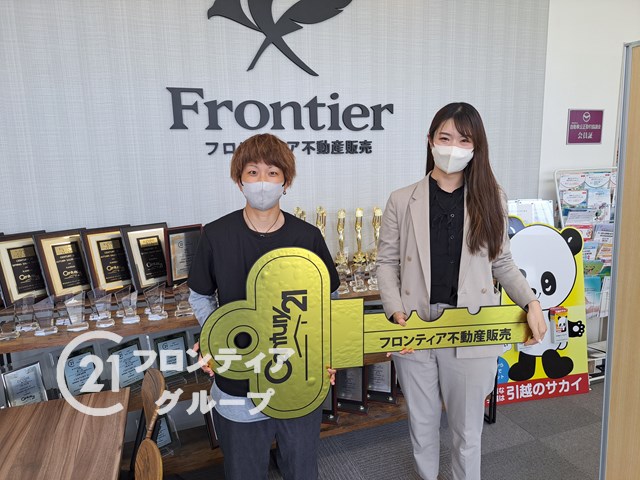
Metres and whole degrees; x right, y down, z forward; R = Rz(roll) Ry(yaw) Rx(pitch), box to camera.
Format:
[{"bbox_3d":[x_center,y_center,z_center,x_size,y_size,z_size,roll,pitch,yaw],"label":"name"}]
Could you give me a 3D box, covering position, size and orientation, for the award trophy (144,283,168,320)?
[{"bbox_3d":[-0.819,0.314,2.221,0.087,0.152,0.065,-5,9,-22],"label":"award trophy"}]

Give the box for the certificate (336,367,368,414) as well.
[{"bbox_3d":[0.185,0.794,2.387,0.167,0.250,0.085,2,9,20],"label":"certificate"}]

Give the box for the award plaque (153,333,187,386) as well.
[{"bbox_3d":[-0.727,0.580,2.196,0.158,0.213,0.018,-8,-3,-35],"label":"award plaque"}]

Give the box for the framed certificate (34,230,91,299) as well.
[{"bbox_3d":[-1.370,0.140,2.427,0.030,0.370,0.275,-20,-4,37],"label":"framed certificate"}]

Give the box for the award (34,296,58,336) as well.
[{"bbox_3d":[-1.104,0.300,1.781,0.078,0.150,0.045,-6,10,-29],"label":"award"}]

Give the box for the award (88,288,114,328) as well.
[{"bbox_3d":[-1.040,0.331,2.144,0.080,0.155,0.065,-5,9,-22],"label":"award"}]

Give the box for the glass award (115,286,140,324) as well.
[{"bbox_3d":[-0.933,0.322,2.181,0.080,0.155,0.065,-5,9,-22],"label":"glass award"}]

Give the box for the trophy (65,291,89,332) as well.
[{"bbox_3d":[-1.152,0.333,2.104,0.088,0.170,0.065,-5,9,-22],"label":"trophy"}]

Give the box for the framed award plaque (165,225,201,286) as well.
[{"bbox_3d":[-0.684,0.083,2.265,0.028,0.286,0.197,5,11,42],"label":"framed award plaque"}]

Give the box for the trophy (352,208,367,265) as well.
[{"bbox_3d":[0.239,-0.024,2.672,0.078,0.336,0.078,-3,9,-9],"label":"trophy"}]

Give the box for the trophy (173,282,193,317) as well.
[{"bbox_3d":[-0.601,0.259,1.966,0.078,0.150,0.045,-4,9,-17],"label":"trophy"}]

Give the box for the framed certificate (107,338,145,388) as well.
[{"bbox_3d":[-0.919,0.604,2.129,0.018,0.206,0.151,-15,-2,40],"label":"framed certificate"}]

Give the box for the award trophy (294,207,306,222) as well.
[{"bbox_3d":[-0.105,-0.001,2.569,0.078,0.340,0.078,-3,9,-9],"label":"award trophy"}]

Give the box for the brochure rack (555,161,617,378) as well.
[{"bbox_3d":[2.049,0.214,3.132,0.750,1.430,0.400,-5,9,-21],"label":"brochure rack"}]

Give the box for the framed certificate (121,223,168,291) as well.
[{"bbox_3d":[-0.833,0.089,2.203,0.025,0.327,0.247,-14,-1,38],"label":"framed certificate"}]

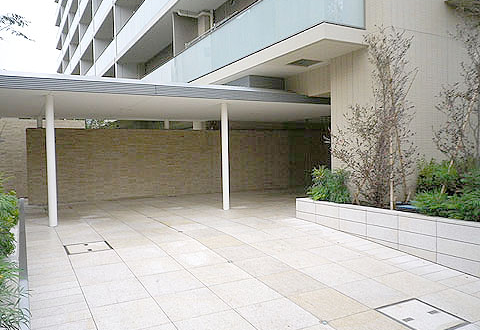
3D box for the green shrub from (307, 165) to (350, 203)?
[{"bbox_3d":[1.694,0.379,7.350,0.780,0.740,0.750,-1,1,0],"label":"green shrub"}]

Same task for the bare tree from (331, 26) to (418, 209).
[{"bbox_3d":[2.408,-0.853,6.900,1.500,3.250,1.400,-1,1,0],"label":"bare tree"}]

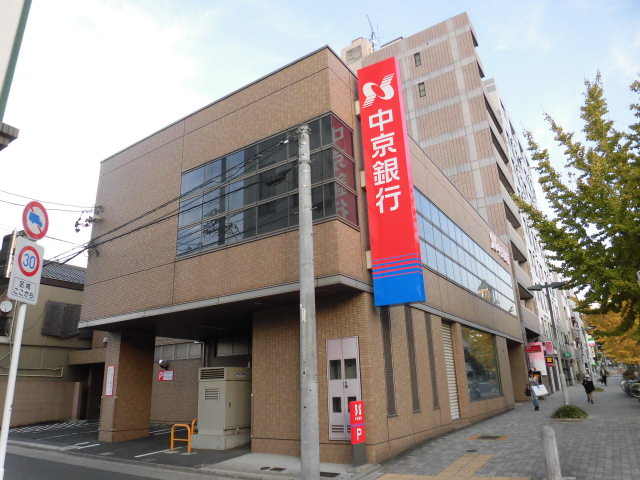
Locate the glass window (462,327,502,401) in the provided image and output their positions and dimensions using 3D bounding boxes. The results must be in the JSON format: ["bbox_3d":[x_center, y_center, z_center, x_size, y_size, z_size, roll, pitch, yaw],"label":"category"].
[{"bbox_3d":[6.128,4.687,16.659,0.120,2.430,4.700,-13,-21,31],"label":"glass window"}]

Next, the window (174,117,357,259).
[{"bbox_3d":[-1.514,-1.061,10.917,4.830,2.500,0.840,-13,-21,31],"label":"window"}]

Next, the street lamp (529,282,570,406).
[{"bbox_3d":[9.894,4.463,18.676,1.500,5.376,0.300,-13,-21,31],"label":"street lamp"}]

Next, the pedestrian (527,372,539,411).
[{"bbox_3d":[10.009,7.060,20.817,0.500,1.732,0.400,-13,-21,31],"label":"pedestrian"}]

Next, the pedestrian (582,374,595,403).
[{"bbox_3d":[15.335,8.511,25.319,0.520,1.539,0.380,-13,-21,31],"label":"pedestrian"}]

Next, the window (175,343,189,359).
[{"bbox_3d":[-6.148,4.970,19.729,0.856,0.609,0.080,-13,-21,31],"label":"window"}]

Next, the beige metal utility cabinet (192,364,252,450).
[{"bbox_3d":[-2.579,4.583,12.287,1.170,2.045,1.250,-13,-21,31],"label":"beige metal utility cabinet"}]

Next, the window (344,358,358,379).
[{"bbox_3d":[0.652,2.676,9.198,0.307,0.411,0.040,-13,-21,31],"label":"window"}]

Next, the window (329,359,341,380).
[{"bbox_3d":[0.327,2.756,9.394,0.296,0.416,0.040,-13,-21,31],"label":"window"}]

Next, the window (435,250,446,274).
[{"bbox_3d":[3.962,0.810,14.503,0.060,0.678,0.923,-13,-21,31],"label":"window"}]

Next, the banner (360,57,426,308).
[{"bbox_3d":[1.528,-1.468,10.011,0.970,5.930,0.280,-13,-21,31],"label":"banner"}]

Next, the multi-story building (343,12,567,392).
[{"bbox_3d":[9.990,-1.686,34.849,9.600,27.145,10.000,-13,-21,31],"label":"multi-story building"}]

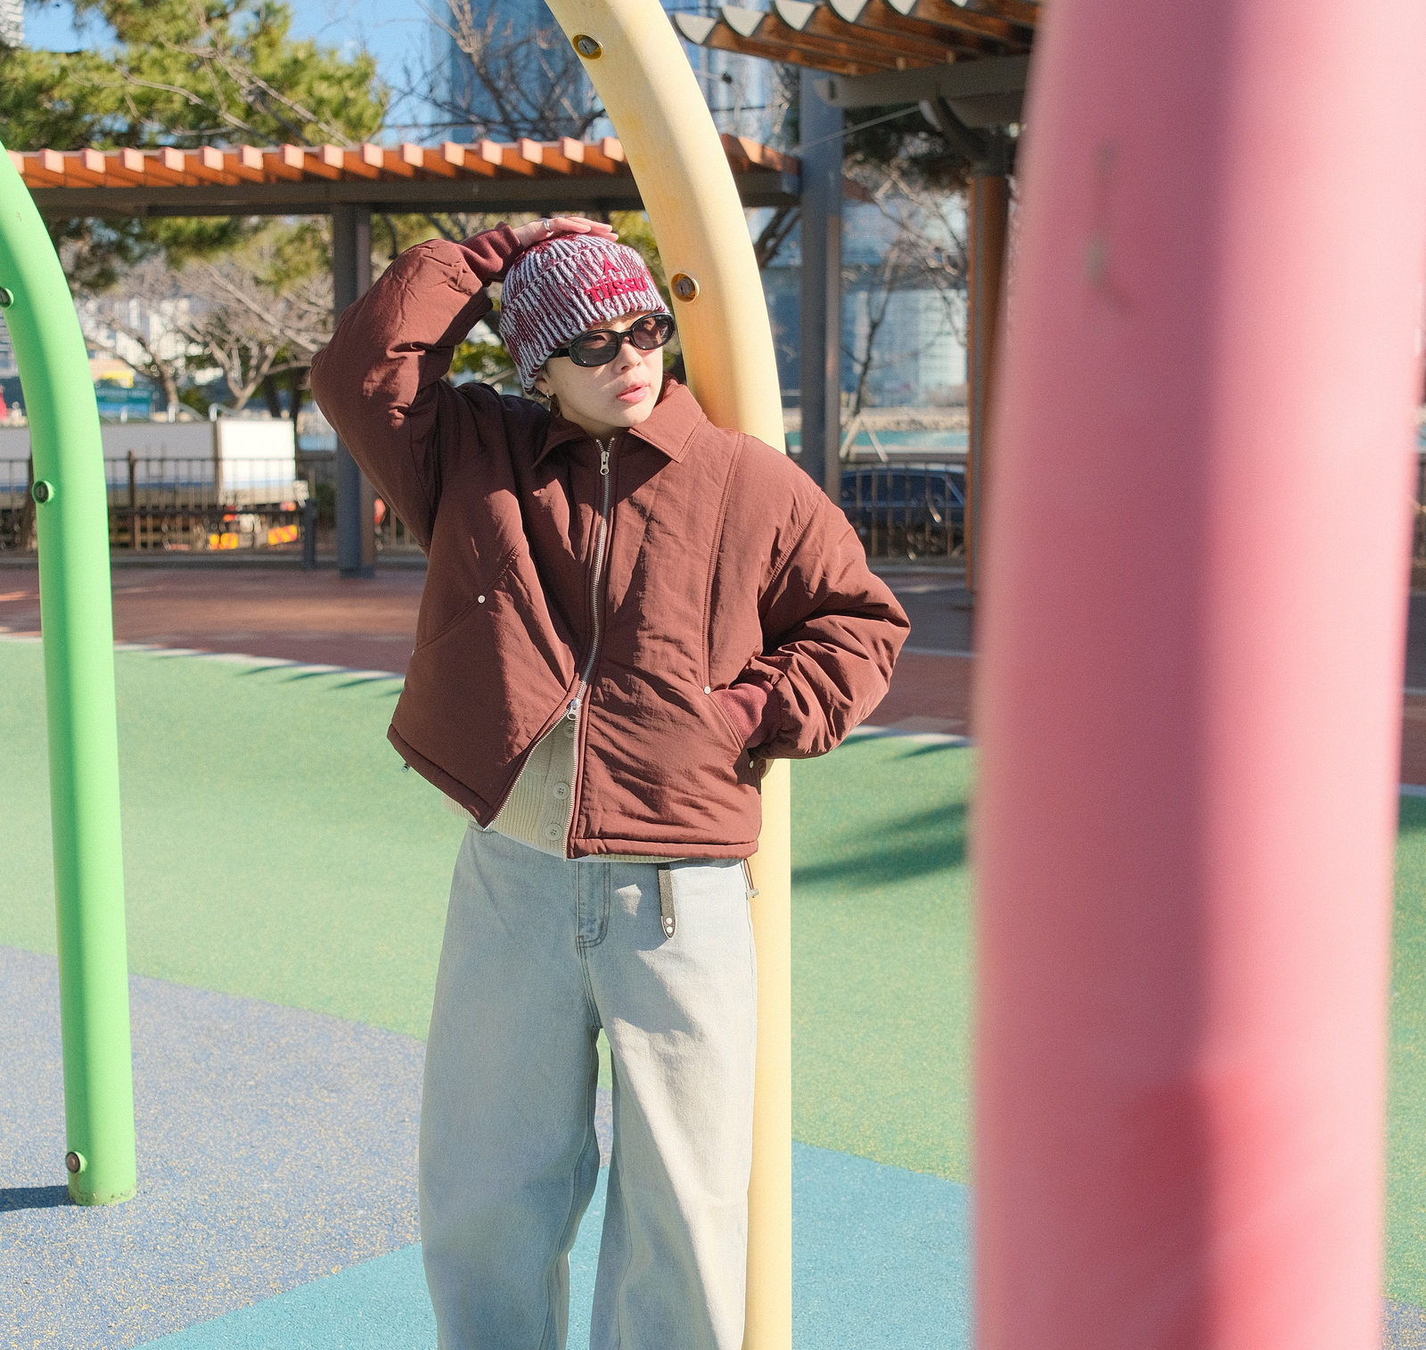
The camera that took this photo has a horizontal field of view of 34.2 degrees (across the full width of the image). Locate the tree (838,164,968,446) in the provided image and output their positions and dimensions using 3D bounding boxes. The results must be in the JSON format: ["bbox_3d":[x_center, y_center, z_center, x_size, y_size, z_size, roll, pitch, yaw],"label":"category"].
[{"bbox_3d":[3.287,-5.660,39.613,3.200,5.910,3.000,0,7,0],"label":"tree"}]

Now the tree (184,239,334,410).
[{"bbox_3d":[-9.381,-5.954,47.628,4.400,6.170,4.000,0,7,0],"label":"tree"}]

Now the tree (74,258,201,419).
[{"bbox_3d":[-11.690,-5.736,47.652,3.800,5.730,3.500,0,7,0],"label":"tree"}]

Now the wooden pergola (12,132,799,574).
[{"bbox_3d":[-2.966,-2.639,20.102,7.100,3.570,3.500,1,7,12],"label":"wooden pergola"}]

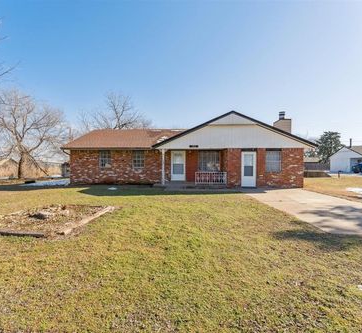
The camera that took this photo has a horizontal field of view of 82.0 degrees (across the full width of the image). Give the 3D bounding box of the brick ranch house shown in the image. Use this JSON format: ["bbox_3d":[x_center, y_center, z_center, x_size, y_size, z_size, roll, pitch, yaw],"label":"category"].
[{"bbox_3d":[0.000,-1.200,17.900,16.100,5.000,11.300,0,0,0],"label":"brick ranch house"}]

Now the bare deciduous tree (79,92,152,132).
[{"bbox_3d":[-9.600,-4.800,30.500,9.800,12.000,9.200,0,0,0],"label":"bare deciduous tree"}]

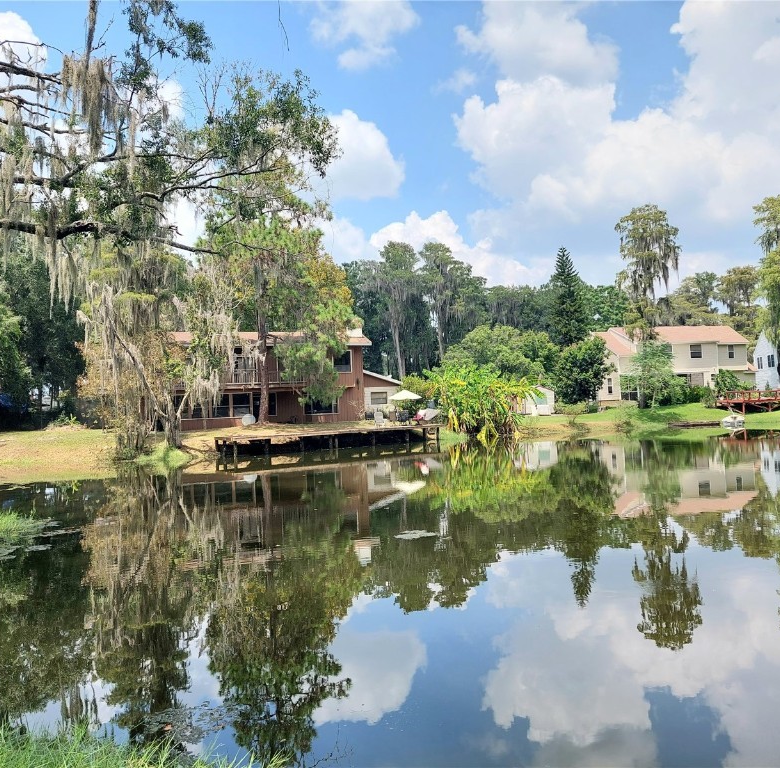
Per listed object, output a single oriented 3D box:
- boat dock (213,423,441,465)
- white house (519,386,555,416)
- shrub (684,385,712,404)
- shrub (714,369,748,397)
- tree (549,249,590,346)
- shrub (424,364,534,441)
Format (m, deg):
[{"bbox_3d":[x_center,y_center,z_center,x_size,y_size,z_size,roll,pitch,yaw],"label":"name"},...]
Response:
[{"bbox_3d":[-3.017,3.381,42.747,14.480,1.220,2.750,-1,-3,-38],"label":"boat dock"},{"bbox_3d":[13.709,1.583,65.061,2.860,2.690,3.060,-3,-2,3],"label":"white house"},{"bbox_3d":[26.509,0.948,61.208,2.390,1.710,2.040,-3,-2,0],"label":"shrub"},{"bbox_3d":[30.864,-0.045,64.168,2.860,2.610,2.350,-3,-2,0],"label":"shrub"},{"bbox_3d":[16.376,-5.163,65.355,4.080,14.480,4.080,-3,-2,0],"label":"tree"},{"bbox_3d":[6.351,1.348,50.380,7.650,5.300,5.300,-3,-2,0],"label":"shrub"}]

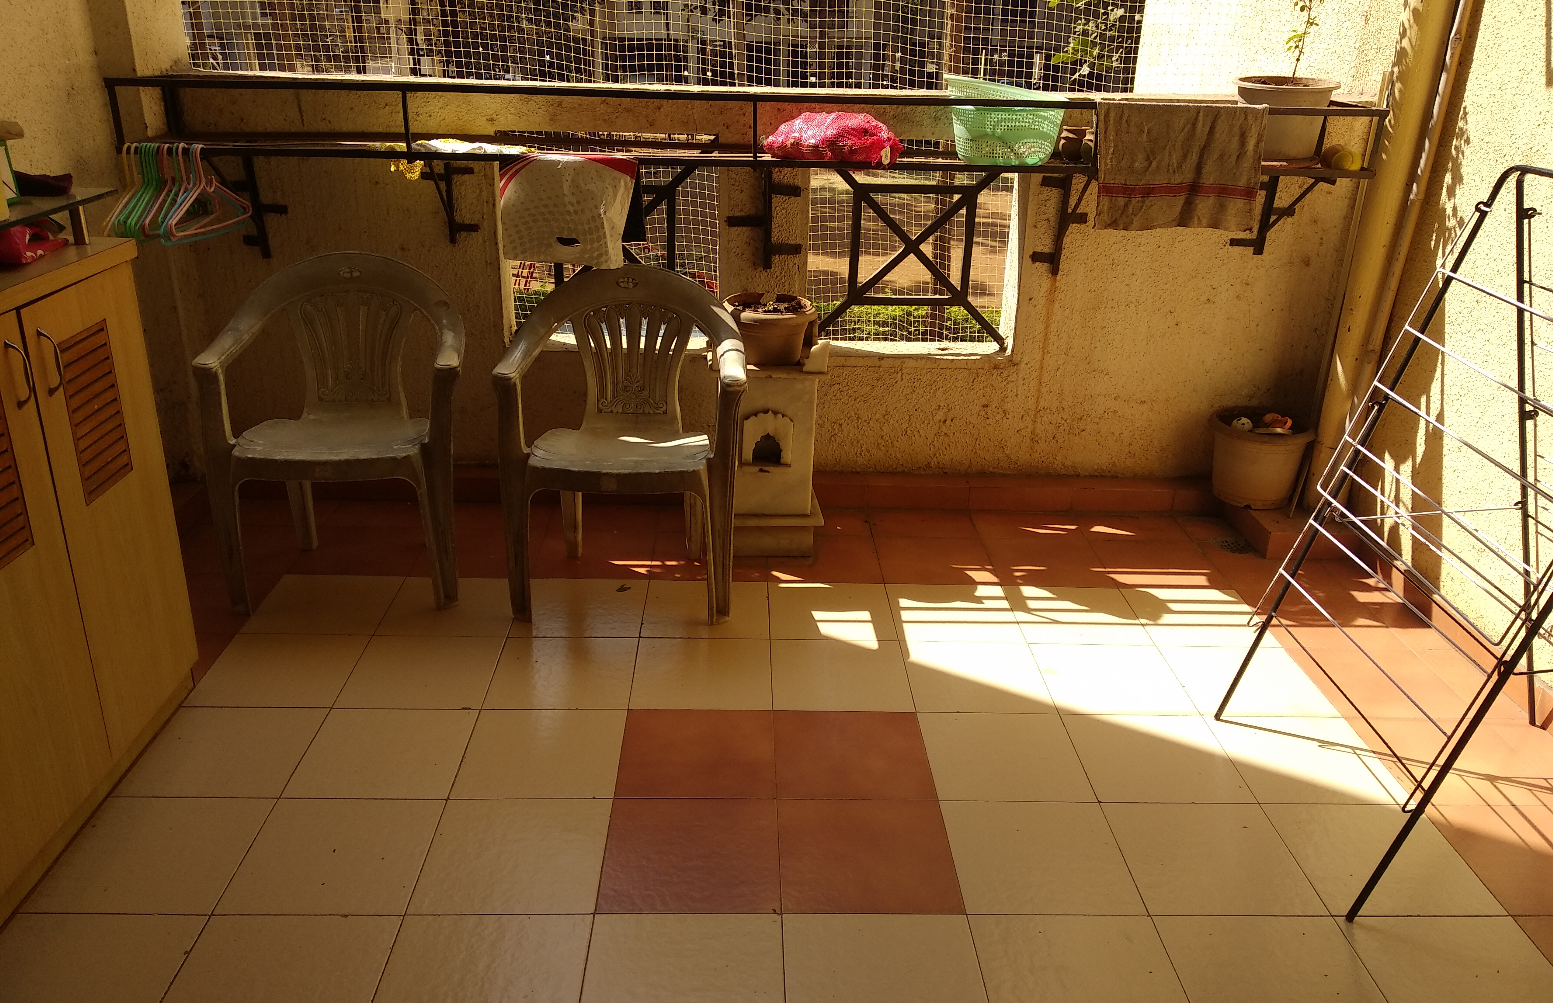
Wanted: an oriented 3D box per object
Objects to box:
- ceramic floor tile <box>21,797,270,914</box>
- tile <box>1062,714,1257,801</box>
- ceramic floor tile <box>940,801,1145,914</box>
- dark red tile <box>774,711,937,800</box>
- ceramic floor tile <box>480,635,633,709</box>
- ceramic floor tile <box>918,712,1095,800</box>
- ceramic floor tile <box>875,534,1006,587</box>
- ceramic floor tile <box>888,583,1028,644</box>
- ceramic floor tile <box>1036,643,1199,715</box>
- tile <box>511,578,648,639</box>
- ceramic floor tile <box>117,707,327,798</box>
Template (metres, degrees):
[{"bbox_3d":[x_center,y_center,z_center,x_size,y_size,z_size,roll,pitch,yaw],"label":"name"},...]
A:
[{"bbox_3d":[-1.054,0.599,1.993,0.300,0.010,0.298,1,23,-2],"label":"ceramic floor tile"},{"bbox_3d":[0.764,0.520,2.362,0.304,0.010,0.299,1,23,-2],"label":"tile"},{"bbox_3d":[0.462,0.628,2.062,0.305,0.010,0.305,1,22,-2],"label":"ceramic floor tile"},{"bbox_3d":[0.149,0.504,2.312,0.300,0.010,0.298,1,23,-2],"label":"dark red tile"},{"bbox_3d":[-0.469,0.383,2.594,0.302,0.010,0.302,1,22,-2],"label":"ceramic floor tile"},{"bbox_3d":[0.454,0.512,2.339,0.305,0.010,0.305,1,22,-2],"label":"ceramic floor tile"},{"bbox_3d":[0.429,0.167,3.190,0.302,0.010,0.302,1,22,-2],"label":"ceramic floor tile"},{"bbox_3d":[0.436,0.279,2.874,0.300,0.010,0.298,1,23,-2],"label":"ceramic floor tile"},{"bbox_3d":[0.759,0.407,2.664,0.306,0.012,0.306,1,22,-2],"label":"ceramic floor tile"},{"bbox_3d":[-0.477,0.266,2.861,0.305,0.010,0.305,1,22,-2],"label":"tile"},{"bbox_3d":[-1.062,0.484,2.269,0.300,0.010,0.298,1,23,-2],"label":"ceramic floor tile"}]

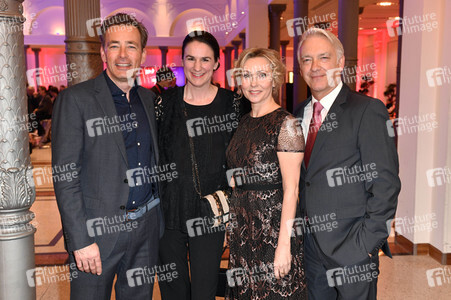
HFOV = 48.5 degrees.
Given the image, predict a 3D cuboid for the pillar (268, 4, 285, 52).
[{"bbox_3d":[1.415,-2.131,14.419,0.570,4.020,0.570,-1,7,-5],"label":"pillar"}]

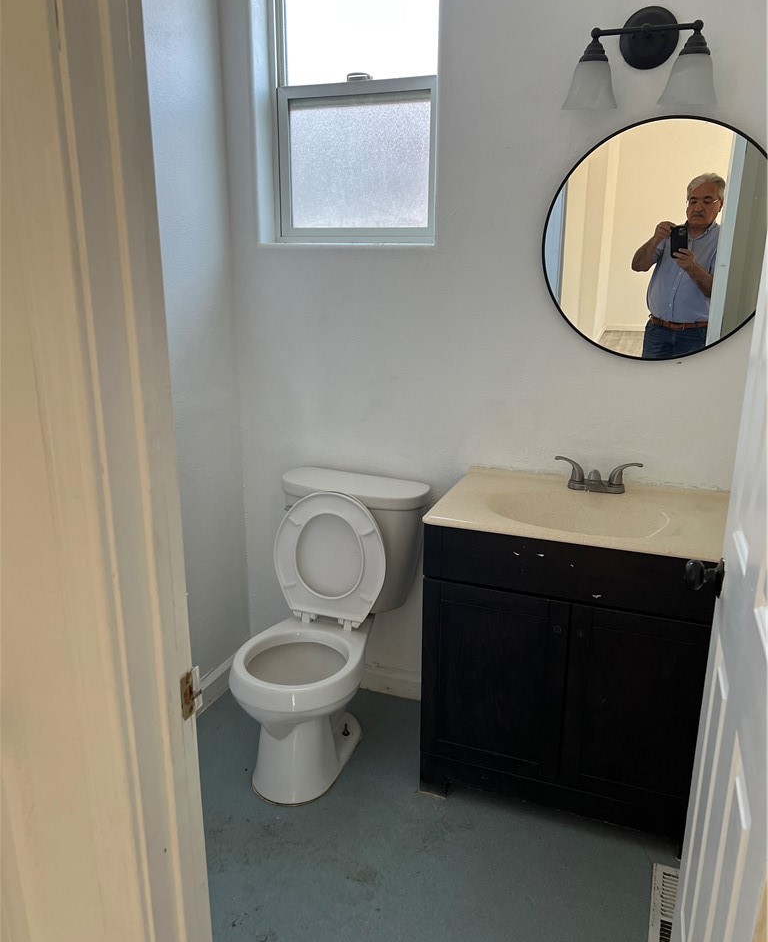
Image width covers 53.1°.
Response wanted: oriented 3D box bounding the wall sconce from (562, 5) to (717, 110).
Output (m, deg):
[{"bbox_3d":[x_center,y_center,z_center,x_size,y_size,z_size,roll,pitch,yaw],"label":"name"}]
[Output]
[{"bbox_3d":[0.611,-0.984,1.818,0.356,0.233,0.174,6,18,20],"label":"wall sconce"}]

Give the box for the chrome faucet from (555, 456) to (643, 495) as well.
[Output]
[{"bbox_3d":[0.575,0.022,2.086,0.233,0.089,0.135,6,18,20],"label":"chrome faucet"}]

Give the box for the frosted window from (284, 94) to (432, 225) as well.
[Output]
[{"bbox_3d":[-0.078,-0.929,2.319,0.456,0.377,0.040,6,18,20],"label":"frosted window"}]

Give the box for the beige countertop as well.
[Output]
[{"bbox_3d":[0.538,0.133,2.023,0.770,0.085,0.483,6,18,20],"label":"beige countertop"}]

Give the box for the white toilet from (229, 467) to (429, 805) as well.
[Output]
[{"bbox_3d":[-0.178,0.484,2.280,0.467,0.795,0.695,6,18,20],"label":"white toilet"}]

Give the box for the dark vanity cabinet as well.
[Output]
[{"bbox_3d":[0.539,0.507,2.156,0.763,0.827,0.450,6,18,20],"label":"dark vanity cabinet"}]

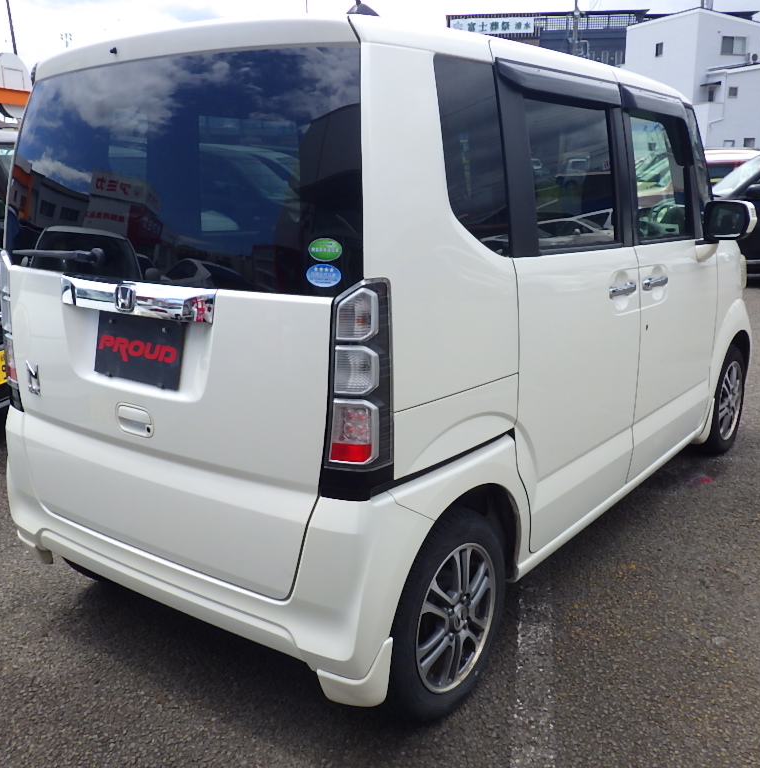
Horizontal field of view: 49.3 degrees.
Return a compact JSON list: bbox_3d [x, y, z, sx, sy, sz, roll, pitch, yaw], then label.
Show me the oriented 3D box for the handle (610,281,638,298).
[{"bbox_3d":[0.776,-0.300,2.642,0.042,0.038,0.195,10,17,36],"label":"handle"}]

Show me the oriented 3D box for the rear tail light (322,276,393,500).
[{"bbox_3d":[-0.052,0.015,1.735,0.140,0.470,0.115,10,17,36],"label":"rear tail light"}]

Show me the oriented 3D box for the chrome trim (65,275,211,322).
[{"bbox_3d":[-0.606,-0.212,2.027,0.605,0.088,0.055,10,17,36],"label":"chrome trim"}]

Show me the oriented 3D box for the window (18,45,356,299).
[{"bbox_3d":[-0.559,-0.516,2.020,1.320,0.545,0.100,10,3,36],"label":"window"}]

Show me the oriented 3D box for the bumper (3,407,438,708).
[{"bbox_3d":[-0.550,0.372,2.242,1.470,0.490,0.320,10,17,36],"label":"bumper"}]

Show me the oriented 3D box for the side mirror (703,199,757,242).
[{"bbox_3d":[1.404,-0.654,3.303,0.200,0.155,0.120,10,17,36],"label":"side mirror"}]

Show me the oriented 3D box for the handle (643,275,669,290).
[{"bbox_3d":[0.959,-0.351,2.881,0.042,0.038,0.195,10,17,36],"label":"handle"}]

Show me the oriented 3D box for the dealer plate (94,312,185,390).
[{"bbox_3d":[-0.604,-0.088,2.059,0.330,0.165,0.015,10,11,36],"label":"dealer plate"}]

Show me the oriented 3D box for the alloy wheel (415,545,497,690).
[{"bbox_3d":[0.146,0.580,2.124,0.140,0.383,0.383,10,17,36],"label":"alloy wheel"}]

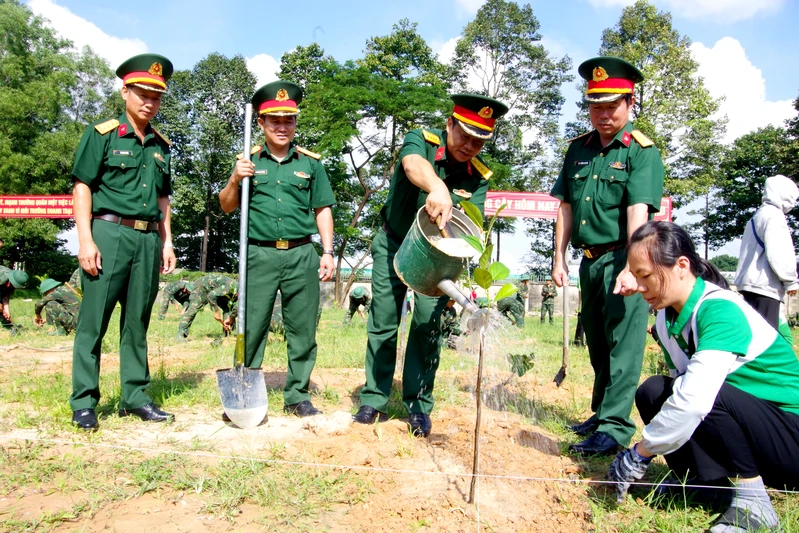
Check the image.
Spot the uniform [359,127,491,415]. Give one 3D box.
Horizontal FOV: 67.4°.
[{"bbox_3d":[0.127,0.010,3.040,0.540,1.400,0.480,3,-3,-25],"label":"uniform"}]

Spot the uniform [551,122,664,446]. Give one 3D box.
[{"bbox_3d":[0.948,0.068,2.730,0.480,1.450,0.340,0,-3,33],"label":"uniform"}]

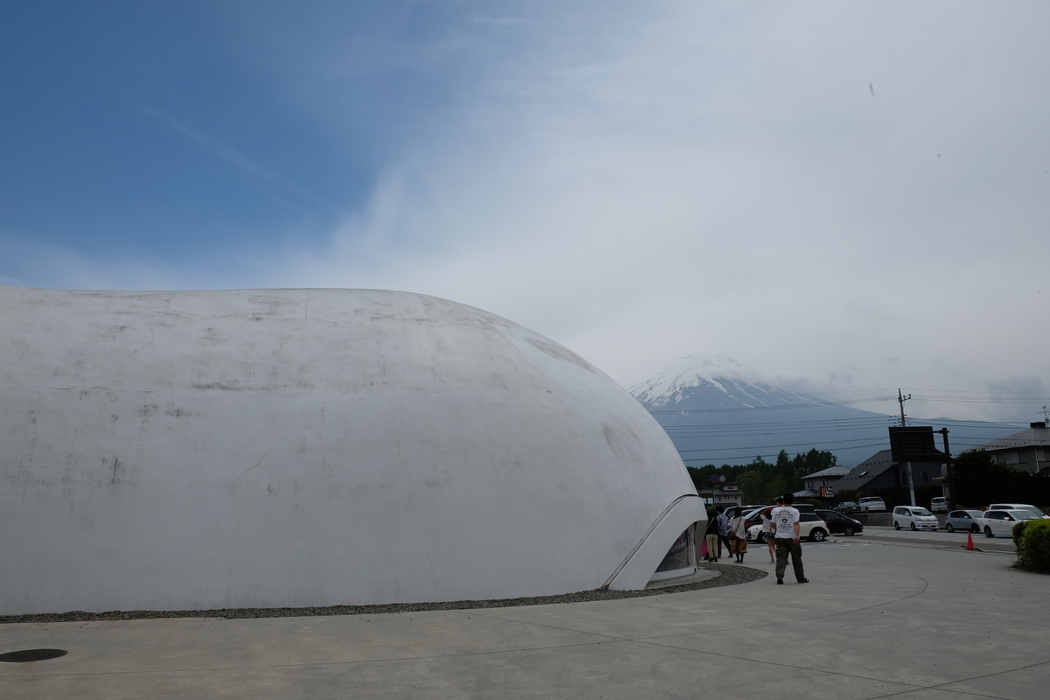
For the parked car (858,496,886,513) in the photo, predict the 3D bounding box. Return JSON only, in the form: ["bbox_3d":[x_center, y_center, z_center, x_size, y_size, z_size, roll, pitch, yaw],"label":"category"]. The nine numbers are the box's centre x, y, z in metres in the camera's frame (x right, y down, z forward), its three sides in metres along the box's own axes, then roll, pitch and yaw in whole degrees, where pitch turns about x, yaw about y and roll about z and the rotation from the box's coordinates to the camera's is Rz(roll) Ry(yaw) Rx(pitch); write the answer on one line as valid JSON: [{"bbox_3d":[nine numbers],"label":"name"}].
[{"bbox_3d":[37.400,16.750,85.000,1.760,1.710,4.650,-2,-12,11],"label":"parked car"}]

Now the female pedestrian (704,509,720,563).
[{"bbox_3d":[5.668,5.662,24.024,0.430,1.530,0.310,-1,-12,2],"label":"female pedestrian"}]

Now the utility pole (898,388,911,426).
[{"bbox_3d":[36.209,9.892,73.288,1.200,12.700,0.600,0,-12,0],"label":"utility pole"}]

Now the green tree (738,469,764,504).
[{"bbox_3d":[43.023,27.474,149.057,5.500,9.300,5.500,0,-12,0],"label":"green tree"}]

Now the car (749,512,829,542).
[{"bbox_3d":[13.300,9.000,40.000,3.900,1.430,1.730,-1,-12,5],"label":"car"}]

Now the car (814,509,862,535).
[{"bbox_3d":[18.850,10.950,50.000,4.500,1.600,1.720,1,-12,-8],"label":"car"}]

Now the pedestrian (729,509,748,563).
[{"bbox_3d":[6.377,5.545,23.645,0.480,1.600,0.370,1,-12,-5],"label":"pedestrian"}]

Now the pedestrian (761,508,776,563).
[{"bbox_3d":[7.259,5.539,23.585,0.460,1.580,0.370,1,-12,-8],"label":"pedestrian"}]

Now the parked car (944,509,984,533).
[{"bbox_3d":[31.300,12.030,55.300,1.700,1.520,4.200,1,-12,-8],"label":"parked car"}]

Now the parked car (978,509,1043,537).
[{"bbox_3d":[28.400,10.030,45.400,1.750,1.570,4.700,1,-12,-6],"label":"parked car"}]

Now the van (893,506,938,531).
[{"bbox_3d":[30.400,13.130,61.400,1.720,1.850,4.600,0,-12,1],"label":"van"}]

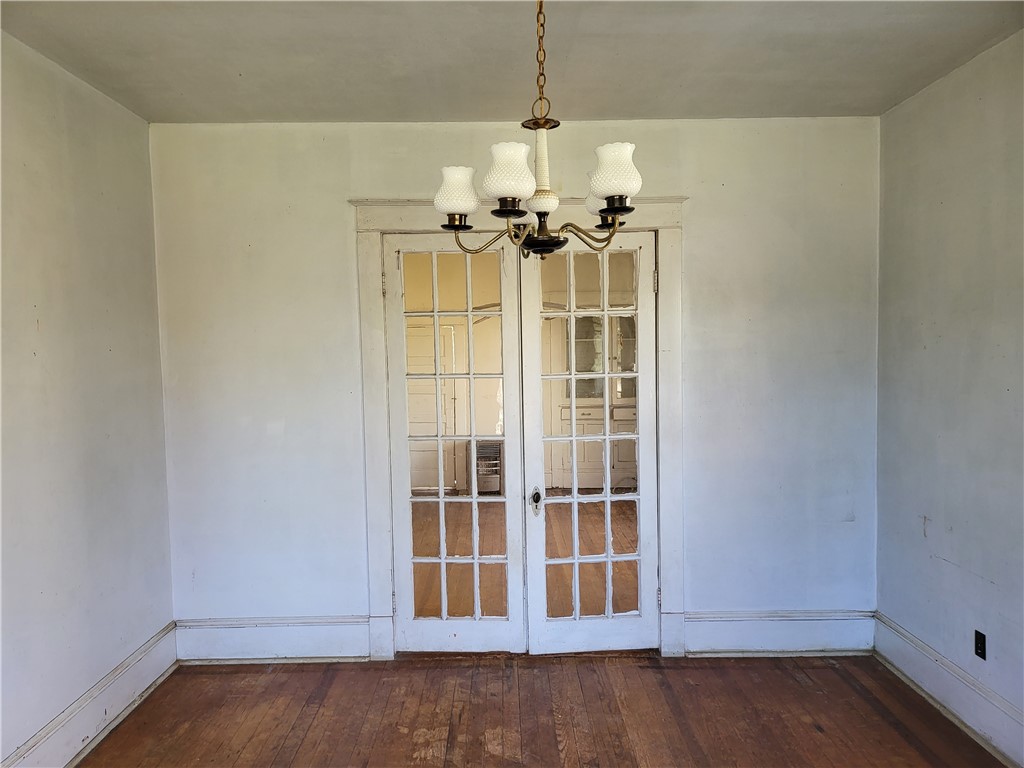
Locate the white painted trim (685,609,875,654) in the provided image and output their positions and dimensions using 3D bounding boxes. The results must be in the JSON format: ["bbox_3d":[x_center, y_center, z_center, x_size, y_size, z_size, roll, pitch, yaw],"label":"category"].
[{"bbox_3d":[1.523,1.410,4.050,1.091,0.246,0.030,-1,3,-1],"label":"white painted trim"}]

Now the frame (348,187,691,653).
[{"bbox_3d":[0.065,0.281,3.971,1.793,2.565,0.050,-1,3,-1],"label":"frame"}]

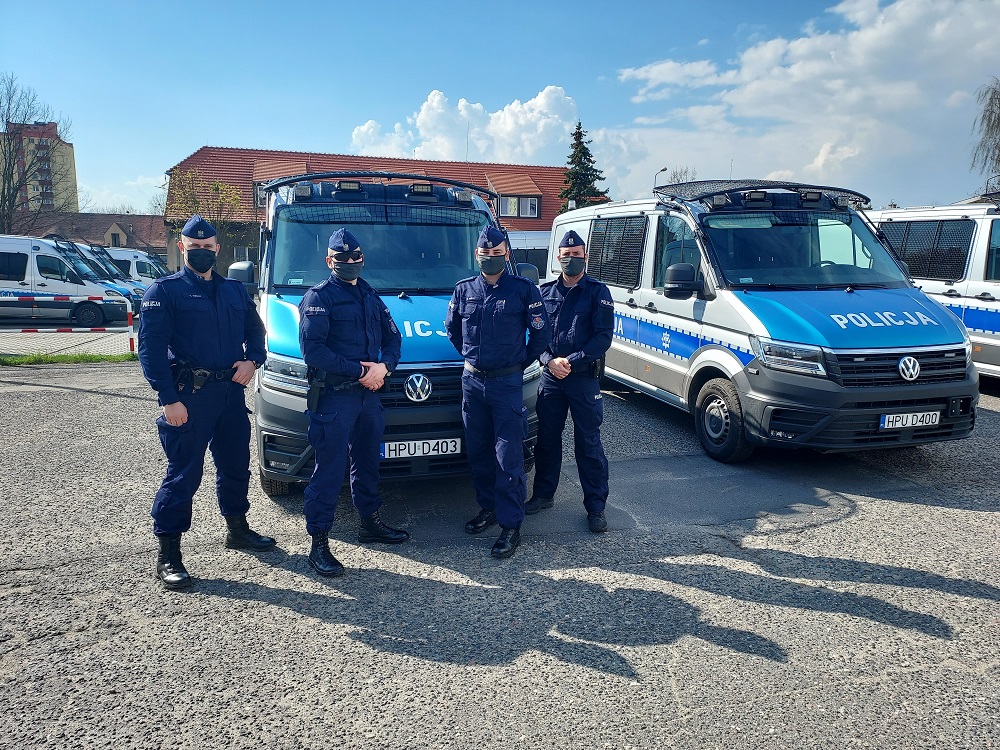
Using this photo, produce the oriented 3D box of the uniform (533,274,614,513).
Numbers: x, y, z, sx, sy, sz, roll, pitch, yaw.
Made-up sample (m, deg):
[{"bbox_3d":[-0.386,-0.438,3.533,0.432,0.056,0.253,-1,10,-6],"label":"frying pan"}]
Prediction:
[{"bbox_3d":[0.420,0.091,4.442,0.550,1.450,0.400,4,10,25],"label":"uniform"}]

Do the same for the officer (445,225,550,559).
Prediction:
[{"bbox_3d":[0.000,0.076,4.065,0.590,1.860,0.450,4,10,25],"label":"officer"}]

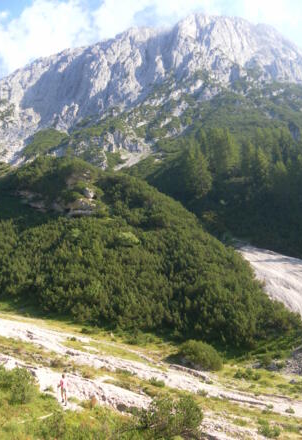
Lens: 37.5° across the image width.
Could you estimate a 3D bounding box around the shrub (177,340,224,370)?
[{"bbox_3d":[4.005,10.964,36.000,3.560,2.230,3.280,0,-2,0],"label":"shrub"}]

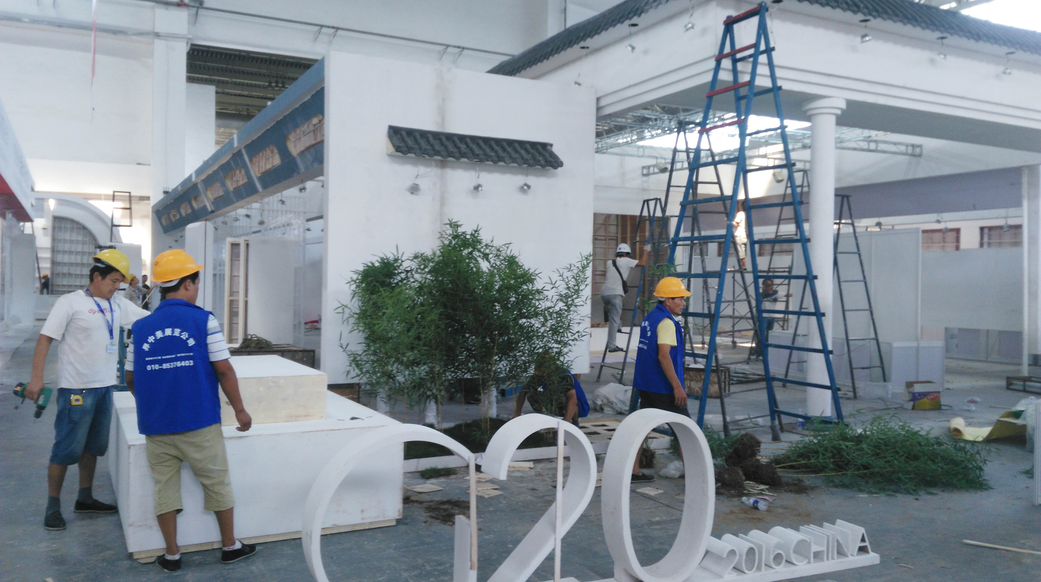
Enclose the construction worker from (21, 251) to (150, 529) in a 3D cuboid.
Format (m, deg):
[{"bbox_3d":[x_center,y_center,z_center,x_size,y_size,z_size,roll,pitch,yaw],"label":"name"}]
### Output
[{"bbox_3d":[-2.800,0.635,4.882,0.700,1.750,0.560,1,0,18],"label":"construction worker"}]

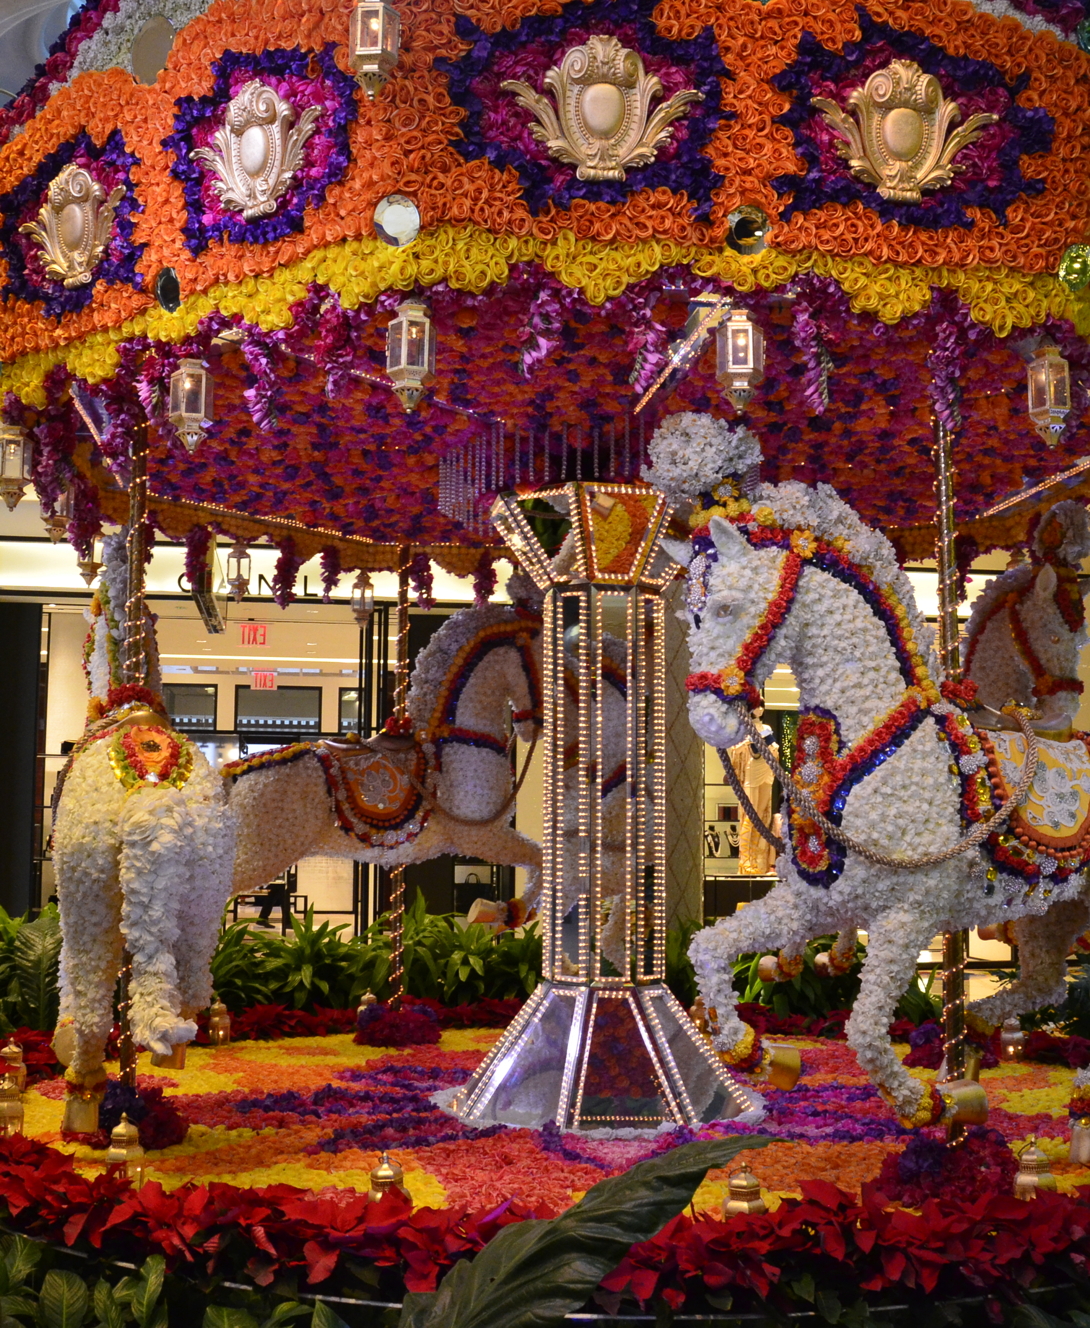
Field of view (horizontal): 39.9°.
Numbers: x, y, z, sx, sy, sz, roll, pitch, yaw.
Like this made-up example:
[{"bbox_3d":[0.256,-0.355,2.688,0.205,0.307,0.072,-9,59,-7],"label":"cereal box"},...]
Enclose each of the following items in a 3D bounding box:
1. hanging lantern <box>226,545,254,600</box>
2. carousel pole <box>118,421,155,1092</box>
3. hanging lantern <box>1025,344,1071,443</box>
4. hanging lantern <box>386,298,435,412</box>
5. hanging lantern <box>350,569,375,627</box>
[{"bbox_3d":[-1.699,-0.510,8.318,0.132,0.328,0.140,-4,-6,39],"label":"hanging lantern"},{"bbox_3d":[-1.545,0.325,5.609,0.066,2.588,0.066,2,-5,-15],"label":"carousel pole"},{"bbox_3d":[1.533,-0.823,4.532,0.140,0.333,0.132,3,-6,-30],"label":"hanging lantern"},{"bbox_3d":[-0.380,-0.862,4.208,0.140,0.325,0.132,-1,-5,13],"label":"hanging lantern"},{"bbox_3d":[-1.110,-0.397,9.152,0.140,0.346,0.132,3,-6,-29],"label":"hanging lantern"}]

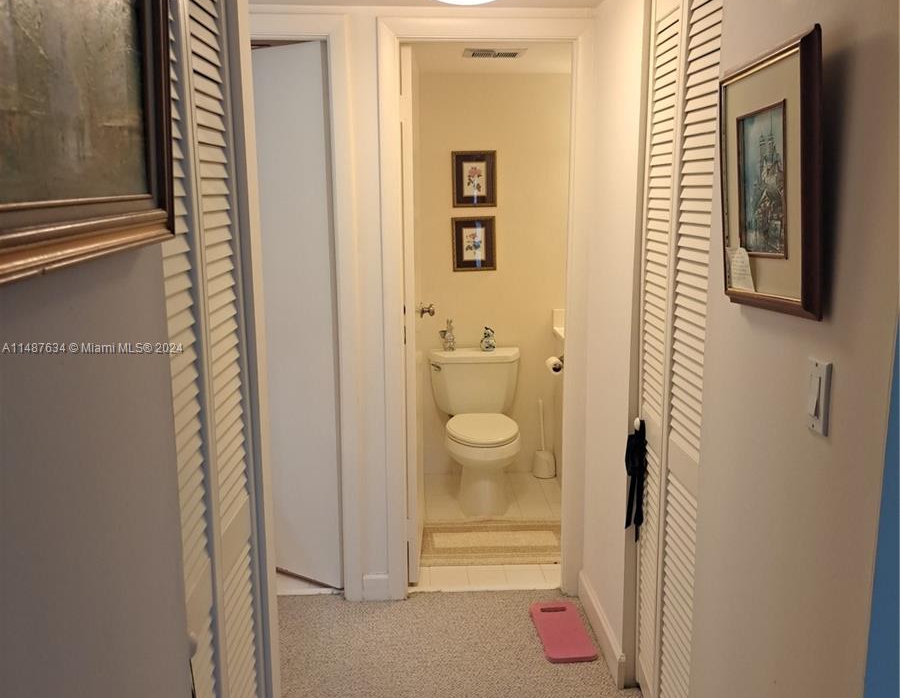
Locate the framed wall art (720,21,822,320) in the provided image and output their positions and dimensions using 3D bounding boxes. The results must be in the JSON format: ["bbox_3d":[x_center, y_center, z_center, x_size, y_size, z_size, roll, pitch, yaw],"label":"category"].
[{"bbox_3d":[0.548,-0.290,1.462,0.024,0.449,0.369,-4,8,-2],"label":"framed wall art"}]

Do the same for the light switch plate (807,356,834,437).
[{"bbox_3d":[0.583,0.079,1.321,0.009,0.113,0.067,-1,10,-3],"label":"light switch plate"}]

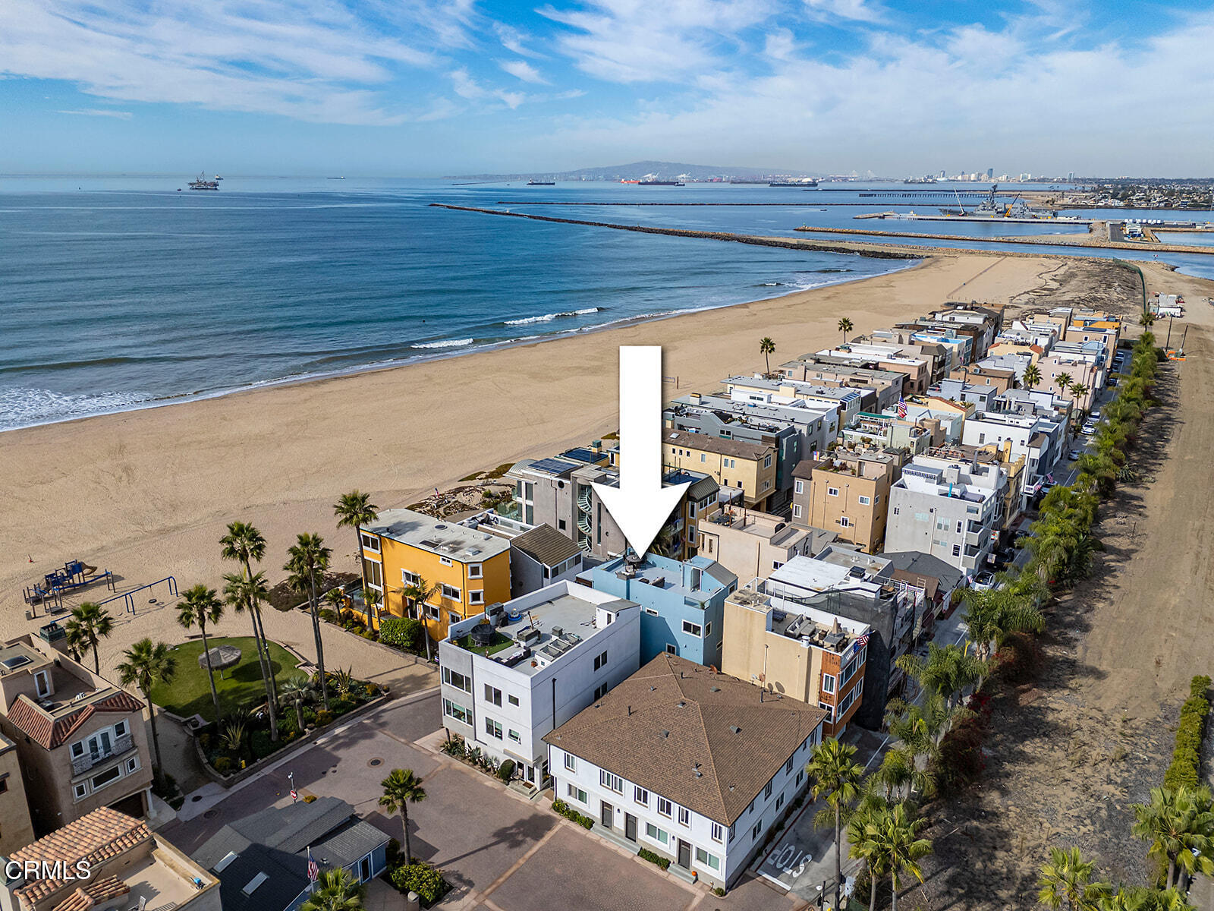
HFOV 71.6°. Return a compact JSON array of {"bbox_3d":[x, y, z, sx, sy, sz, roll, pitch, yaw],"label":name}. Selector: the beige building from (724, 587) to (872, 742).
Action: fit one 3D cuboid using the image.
[{"bbox_3d":[15.367,16.598,68.057,9.300,10.500,6.300,13,22,34],"label":"beige building"}]

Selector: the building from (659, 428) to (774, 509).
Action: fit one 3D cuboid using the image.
[{"bbox_3d":[14.016,2.019,115.087,17.300,9.100,6.600,13,22,34],"label":"building"}]

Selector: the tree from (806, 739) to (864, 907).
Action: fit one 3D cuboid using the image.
[{"bbox_3d":[14.021,23.570,53.162,3.800,12.898,3.800,0,18,0],"label":"tree"}]

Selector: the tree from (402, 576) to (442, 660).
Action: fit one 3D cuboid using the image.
[{"bbox_3d":[-17.614,15.955,81.042,3.800,8.746,3.800,0,18,0],"label":"tree"}]

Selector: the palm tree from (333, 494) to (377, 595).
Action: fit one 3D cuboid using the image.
[{"bbox_3d":[-25.367,11.223,87.469,4.540,15.575,4.540,12,21,34],"label":"palm tree"}]

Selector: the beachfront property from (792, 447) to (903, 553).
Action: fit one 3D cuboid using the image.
[{"bbox_3d":[28.912,5.153,104.301,10.600,10.000,6.300,13,22,34],"label":"beachfront property"}]

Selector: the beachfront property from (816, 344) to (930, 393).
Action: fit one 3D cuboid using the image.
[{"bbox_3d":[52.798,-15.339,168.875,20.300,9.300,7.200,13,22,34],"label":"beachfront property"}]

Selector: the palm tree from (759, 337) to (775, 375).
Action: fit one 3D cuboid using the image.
[{"bbox_3d":[39.030,-22.518,203.571,3.873,12.024,3.873,12,21,34],"label":"palm tree"}]

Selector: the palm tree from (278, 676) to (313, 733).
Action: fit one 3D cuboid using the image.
[{"bbox_3d":[-26.098,21.104,71.033,2.900,4.982,2.900,0,18,0],"label":"palm tree"}]

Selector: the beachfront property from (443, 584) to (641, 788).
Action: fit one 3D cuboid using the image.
[{"bbox_3d":[-4.942,18.729,70.971,8.700,10.600,14.200,14,23,35],"label":"beachfront property"}]

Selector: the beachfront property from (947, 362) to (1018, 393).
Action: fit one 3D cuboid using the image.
[{"bbox_3d":[71.216,-11.097,161.104,10.400,11.300,6.900,14,23,35],"label":"beachfront property"}]

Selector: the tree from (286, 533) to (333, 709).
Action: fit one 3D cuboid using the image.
[{"bbox_3d":[-25.319,15.042,73.591,3.799,16.485,3.799,12,21,34],"label":"tree"}]

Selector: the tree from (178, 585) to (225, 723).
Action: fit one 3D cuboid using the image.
[{"bbox_3d":[-33.303,17.031,70.511,3.800,13.147,3.800,0,18,0],"label":"tree"}]

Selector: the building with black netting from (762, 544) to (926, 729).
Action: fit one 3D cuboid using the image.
[{"bbox_3d":[21.381,16.208,77.624,12.800,11.400,7.500,14,23,35],"label":"building with black netting"}]

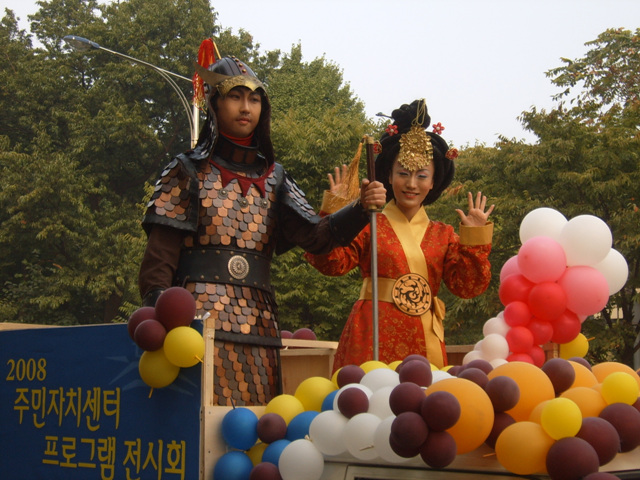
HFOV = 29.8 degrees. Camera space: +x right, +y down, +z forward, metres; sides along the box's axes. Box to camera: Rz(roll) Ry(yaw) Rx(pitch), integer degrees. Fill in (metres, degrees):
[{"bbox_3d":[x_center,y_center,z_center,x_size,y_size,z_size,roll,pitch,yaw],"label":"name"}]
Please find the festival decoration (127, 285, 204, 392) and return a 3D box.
[{"bbox_3d":[-0.465,0.295,3.650,0.220,0.310,0.200,-1,-9,11],"label":"festival decoration"}]

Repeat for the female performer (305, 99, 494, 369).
[{"bbox_3d":[0.300,0.290,4.430,0.680,1.680,0.450,4,-9,-21],"label":"female performer"}]

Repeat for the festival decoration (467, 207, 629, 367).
[{"bbox_3d":[0.875,0.180,4.600,0.610,0.630,0.460,1,-9,0],"label":"festival decoration"}]

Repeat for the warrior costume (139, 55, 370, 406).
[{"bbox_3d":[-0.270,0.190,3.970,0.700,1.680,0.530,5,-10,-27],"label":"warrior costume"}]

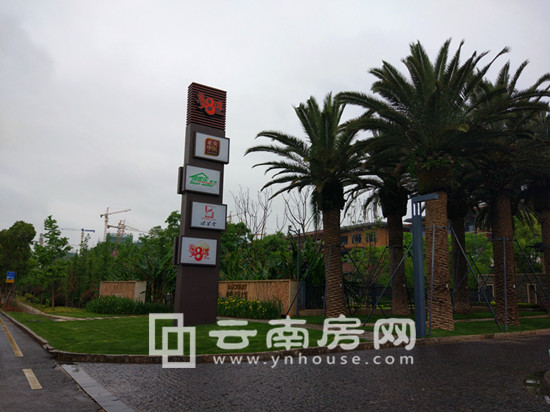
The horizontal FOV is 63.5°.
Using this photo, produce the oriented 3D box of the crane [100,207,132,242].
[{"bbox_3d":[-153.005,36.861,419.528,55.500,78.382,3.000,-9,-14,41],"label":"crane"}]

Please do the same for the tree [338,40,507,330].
[{"bbox_3d":[5.514,-0.907,16.323,6.000,10.500,5.800,0,-10,0],"label":"tree"}]

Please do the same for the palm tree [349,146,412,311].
[{"bbox_3d":[5.677,0.197,21.044,6.200,9.700,6.200,0,-10,0],"label":"palm tree"}]

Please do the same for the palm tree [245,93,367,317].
[{"bbox_3d":[1.675,-0.080,22.575,6.000,11.100,5.800,0,-10,0],"label":"palm tree"}]

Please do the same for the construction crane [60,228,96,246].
[{"bbox_3d":[-191.007,47.495,415.684,40.500,55.653,3.000,6,-12,-29],"label":"construction crane"}]

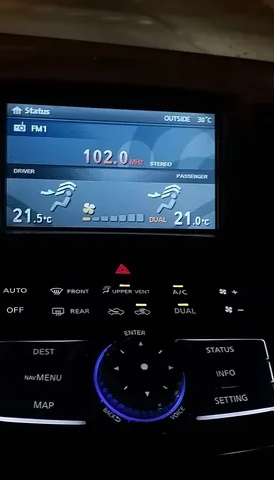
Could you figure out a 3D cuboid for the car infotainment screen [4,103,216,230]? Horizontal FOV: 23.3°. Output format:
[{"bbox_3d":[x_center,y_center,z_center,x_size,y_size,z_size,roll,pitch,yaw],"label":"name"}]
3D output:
[{"bbox_3d":[-0.020,-0.059,0.555,0.175,0.100,0.018,0,-3,-13],"label":"car infotainment screen"}]

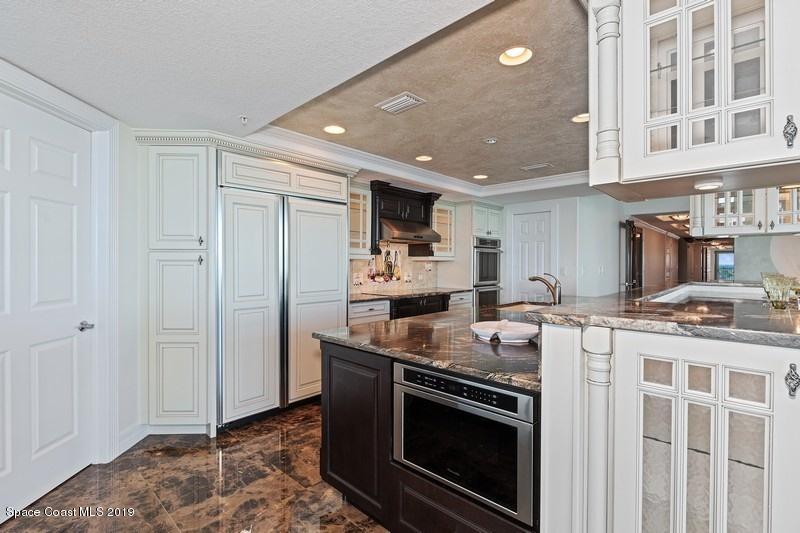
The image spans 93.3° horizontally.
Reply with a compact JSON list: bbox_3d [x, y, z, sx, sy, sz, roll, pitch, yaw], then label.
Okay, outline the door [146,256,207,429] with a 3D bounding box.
[{"bbox_3d":[-1.667,0.541,2.850,0.440,1.298,0.025,0,0,-2],"label":"door"}]

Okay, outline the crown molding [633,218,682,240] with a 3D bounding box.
[{"bbox_3d":[7.019,-0.929,10.014,0.100,0.120,6.900,0,0,43],"label":"crown molding"}]

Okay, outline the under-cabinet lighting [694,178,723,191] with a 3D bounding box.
[{"bbox_3d":[0.838,-0.217,1.023,0.065,0.018,0.065,0,0,43],"label":"under-cabinet lighting"}]

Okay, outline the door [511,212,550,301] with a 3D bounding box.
[{"bbox_3d":[2.012,0.223,5.751,0.597,2.040,0.040,0,0,43],"label":"door"}]

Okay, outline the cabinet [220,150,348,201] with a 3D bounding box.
[{"bbox_3d":[-1.150,-0.744,3.463,0.610,0.255,1.190,0,0,43],"label":"cabinet"}]

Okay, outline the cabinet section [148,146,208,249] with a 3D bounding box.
[{"bbox_3d":[-1.663,-0.515,2.844,0.441,0.770,0.025,0,0,-2],"label":"cabinet section"}]

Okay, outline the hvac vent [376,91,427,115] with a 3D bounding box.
[{"bbox_3d":[0.004,-1.086,2.543,0.312,0.020,0.207,0,0,43],"label":"hvac vent"}]

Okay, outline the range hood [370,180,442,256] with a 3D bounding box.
[{"bbox_3d":[0.007,-0.551,4.776,0.600,0.830,1.240,0,0,43],"label":"range hood"}]

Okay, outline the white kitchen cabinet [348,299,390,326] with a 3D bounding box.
[{"bbox_3d":[-0.531,0.816,4.195,0.610,0.885,0.590,0,0,43],"label":"white kitchen cabinet"}]

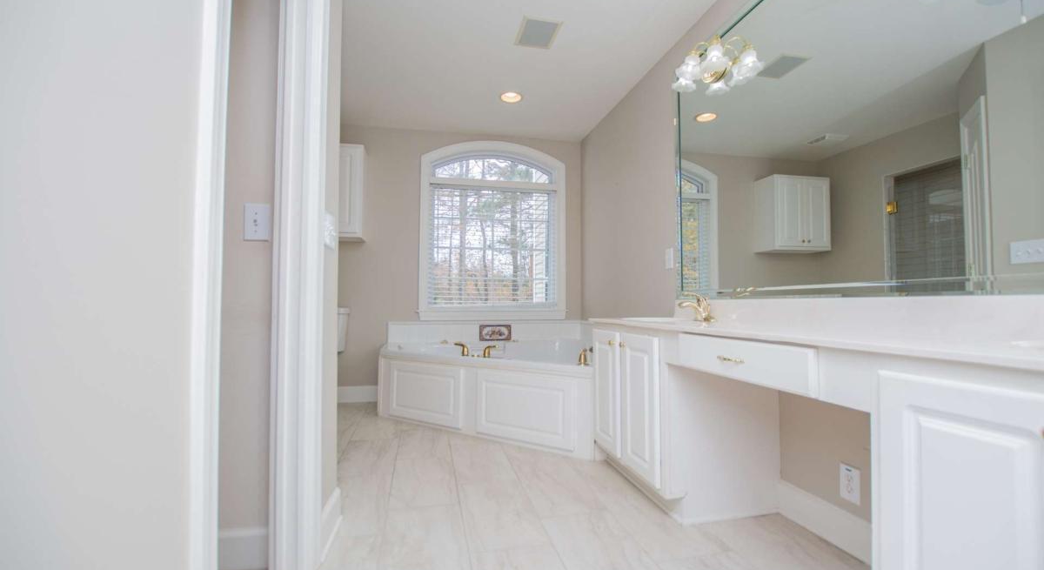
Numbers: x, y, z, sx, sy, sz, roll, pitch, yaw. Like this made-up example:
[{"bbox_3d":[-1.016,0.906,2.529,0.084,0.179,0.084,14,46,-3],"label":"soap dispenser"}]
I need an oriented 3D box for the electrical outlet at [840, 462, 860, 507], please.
[{"bbox_3d":[1.145,0.700,1.527,0.012,0.118,0.075,0,-3,-12],"label":"electrical outlet"}]

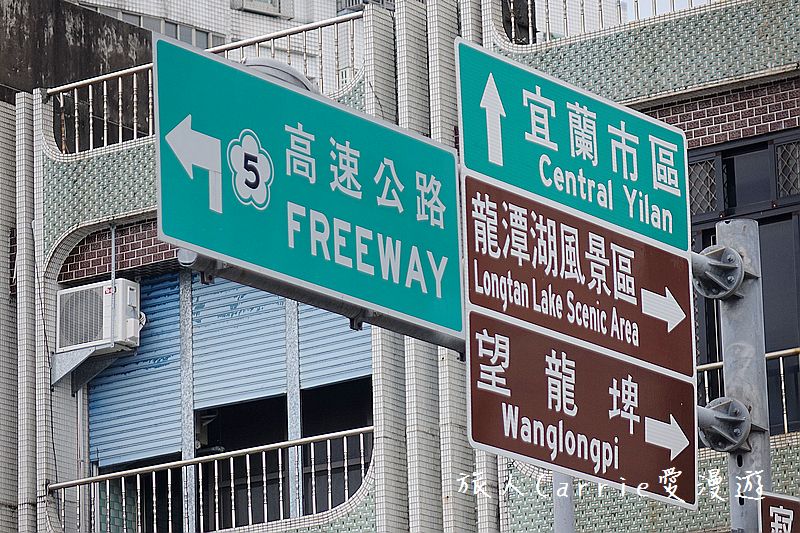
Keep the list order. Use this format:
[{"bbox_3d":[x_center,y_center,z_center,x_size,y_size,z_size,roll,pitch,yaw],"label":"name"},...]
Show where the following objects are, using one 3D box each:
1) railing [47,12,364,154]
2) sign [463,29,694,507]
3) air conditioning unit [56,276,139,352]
[{"bbox_3d":[-1.606,-1.484,36.538,3.253,0.600,0.050,-12,-18,33],"label":"railing"},{"bbox_3d":[0.939,0.084,23.615,0.070,2.164,2.225,-12,-18,34],"label":"sign"},{"bbox_3d":[-2.504,0.439,36.955,0.685,0.533,0.265,-12,-18,33],"label":"air conditioning unit"}]

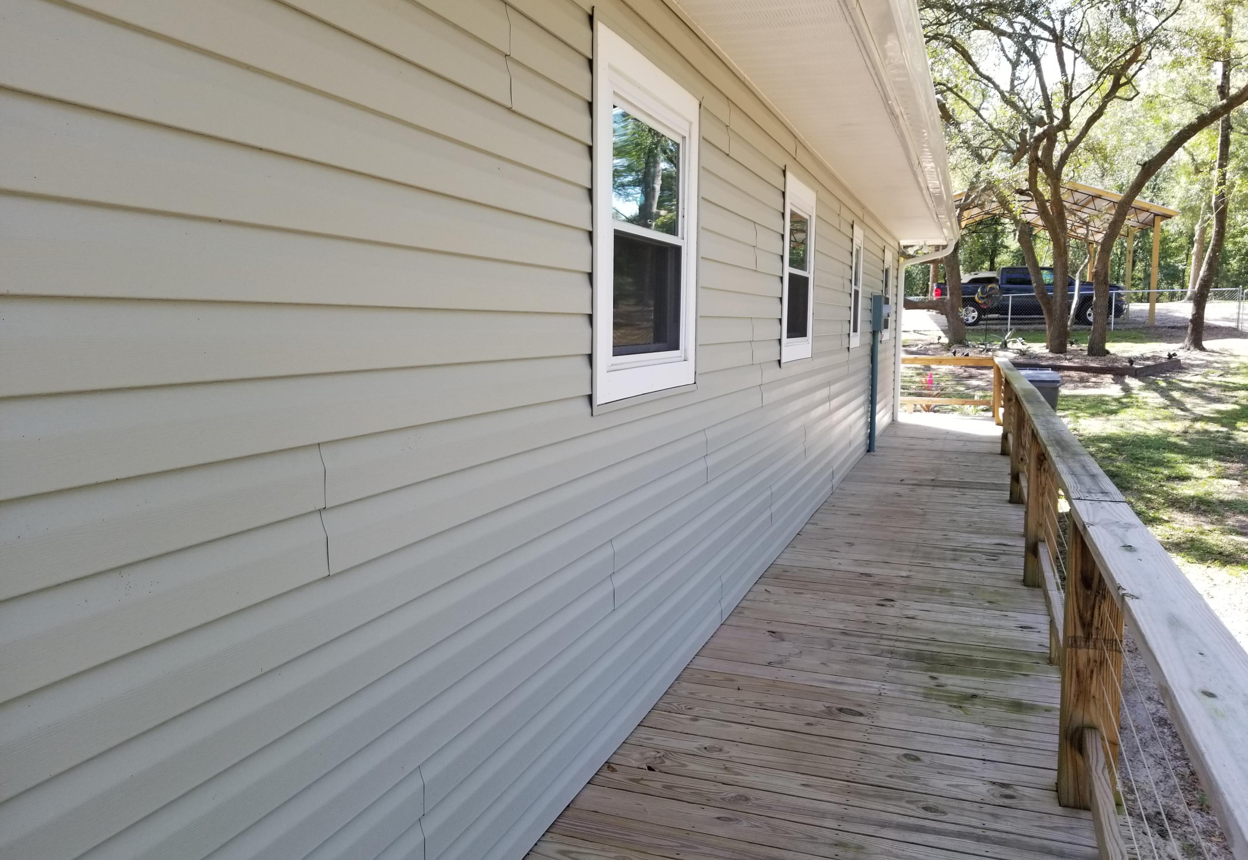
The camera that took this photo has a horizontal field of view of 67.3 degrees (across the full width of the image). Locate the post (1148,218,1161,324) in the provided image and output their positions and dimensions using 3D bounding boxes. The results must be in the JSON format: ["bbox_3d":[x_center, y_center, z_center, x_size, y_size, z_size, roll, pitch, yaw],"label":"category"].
[{"bbox_3d":[16.220,-4.846,28.682,0.145,3.274,0.145,3,7,20],"label":"post"}]

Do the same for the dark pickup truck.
[{"bbox_3d":[13.692,-4.511,31.821,5.930,1.970,2.050,3,7,20],"label":"dark pickup truck"}]

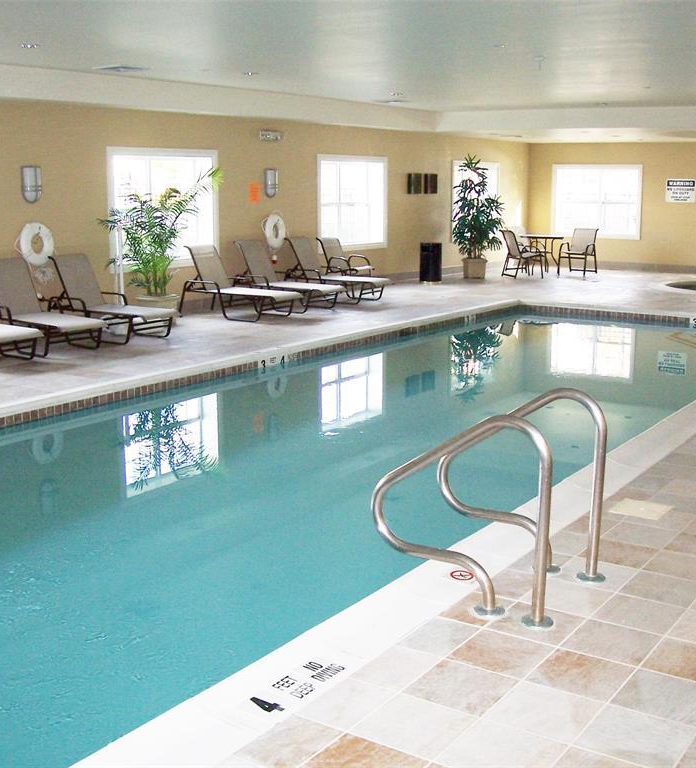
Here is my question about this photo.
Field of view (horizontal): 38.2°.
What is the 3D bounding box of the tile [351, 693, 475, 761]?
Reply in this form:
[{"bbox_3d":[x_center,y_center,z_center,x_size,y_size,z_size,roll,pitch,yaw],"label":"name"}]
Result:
[{"bbox_3d":[0.218,1.099,3.227,0.300,0.010,0.300,7,13,34],"label":"tile"}]

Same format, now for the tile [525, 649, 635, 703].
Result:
[{"bbox_3d":[0.825,1.032,3.560,0.300,0.010,0.300,7,13,34],"label":"tile"}]

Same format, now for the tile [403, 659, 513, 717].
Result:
[{"bbox_3d":[0.395,1.051,3.479,0.300,0.010,0.300,7,13,34],"label":"tile"}]

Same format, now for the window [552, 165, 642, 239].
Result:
[{"bbox_3d":[5.252,-3.836,21.174,1.960,1.540,0.120,7,13,34],"label":"window"}]

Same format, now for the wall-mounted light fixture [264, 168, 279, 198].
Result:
[{"bbox_3d":[-1.128,-3.024,15.170,0.100,0.430,0.270,7,13,34],"label":"wall-mounted light fixture"}]

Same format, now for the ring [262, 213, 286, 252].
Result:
[{"bbox_3d":[-1.105,-2.325,15.335,0.110,0.550,0.540,7,13,34],"label":"ring"}]

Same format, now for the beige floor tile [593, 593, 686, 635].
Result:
[{"bbox_3d":[1.153,0.914,3.977,0.300,0.010,0.300,7,13,34],"label":"beige floor tile"}]

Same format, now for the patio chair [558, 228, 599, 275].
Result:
[{"bbox_3d":[4.408,-2.500,19.192,0.570,0.900,0.660,7,13,34],"label":"patio chair"}]

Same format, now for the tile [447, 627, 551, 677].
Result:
[{"bbox_3d":[0.569,0.994,3.707,0.300,0.010,0.300,7,13,34],"label":"tile"}]

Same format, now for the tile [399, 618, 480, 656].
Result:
[{"bbox_3d":[0.349,0.957,3.791,0.200,0.010,0.300,7,13,34],"label":"tile"}]

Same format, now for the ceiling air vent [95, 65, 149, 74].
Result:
[{"bbox_3d":[-2.534,-3.520,11.280,0.460,0.040,0.460,7,13,34],"label":"ceiling air vent"}]

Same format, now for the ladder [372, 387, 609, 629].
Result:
[{"bbox_3d":[0.610,0.449,4.268,0.836,0.826,0.663,8,13,34],"label":"ladder"}]

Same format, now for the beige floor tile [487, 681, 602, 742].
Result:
[{"bbox_3d":[0.645,1.072,3.288,0.300,0.010,0.300,7,13,34],"label":"beige floor tile"}]

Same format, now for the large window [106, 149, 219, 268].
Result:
[{"bbox_3d":[-2.372,-2.309,13.208,0.122,1.550,1.988,8,13,34],"label":"large window"}]

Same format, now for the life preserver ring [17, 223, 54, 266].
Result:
[{"bbox_3d":[-3.526,-1.577,11.397,0.100,0.510,0.510,7,13,34],"label":"life preserver ring"}]

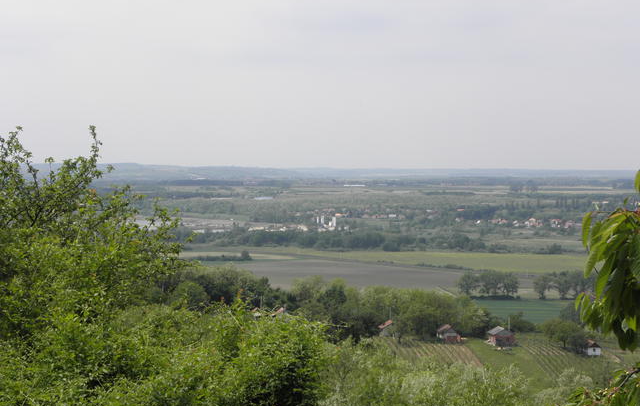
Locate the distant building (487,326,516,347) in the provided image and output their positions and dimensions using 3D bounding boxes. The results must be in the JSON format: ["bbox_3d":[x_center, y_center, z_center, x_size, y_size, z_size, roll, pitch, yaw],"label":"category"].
[{"bbox_3d":[50.257,36.905,368.000,6.600,5.500,6.000,0,2,-13],"label":"distant building"}]

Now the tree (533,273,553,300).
[{"bbox_3d":[106.135,39.831,635.000,9.800,12.200,9.800,0,2,0],"label":"tree"}]

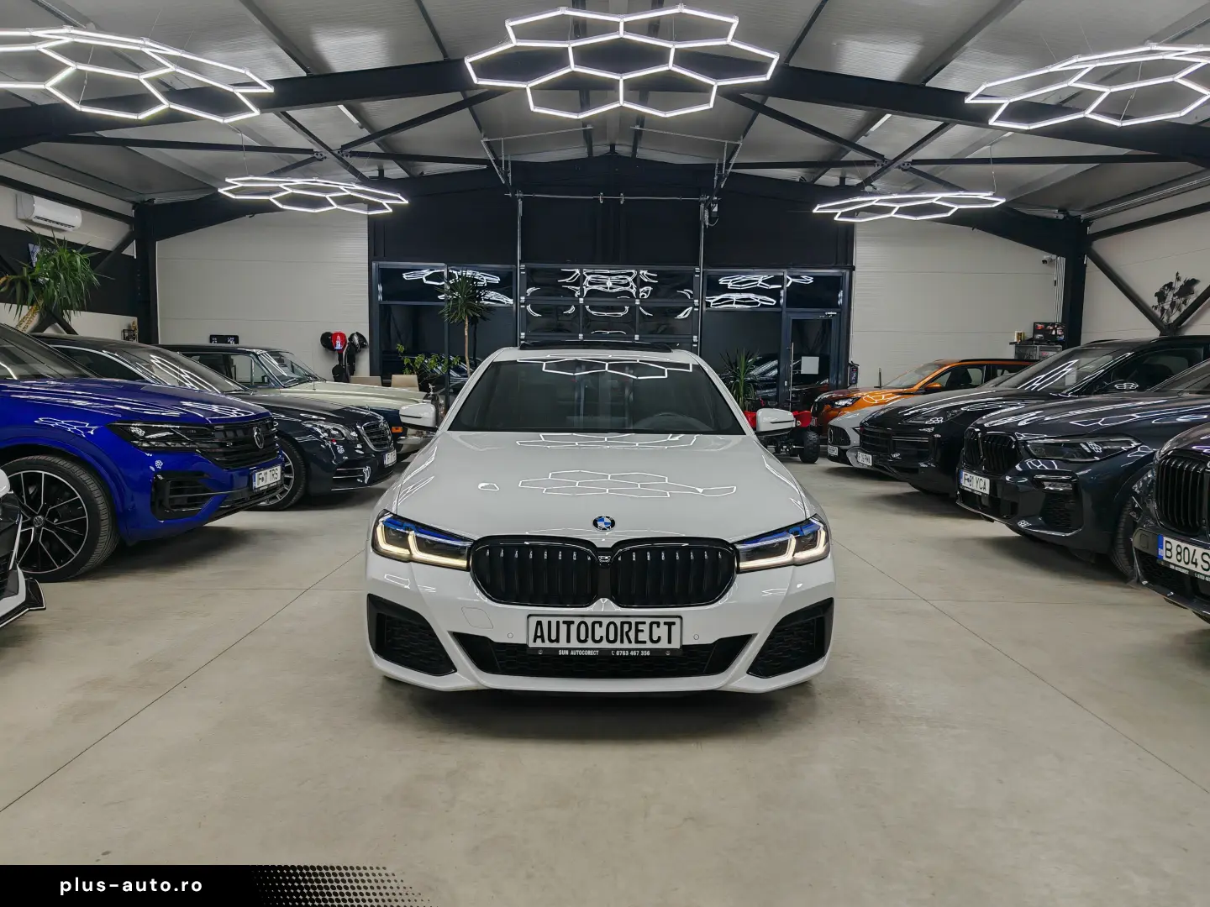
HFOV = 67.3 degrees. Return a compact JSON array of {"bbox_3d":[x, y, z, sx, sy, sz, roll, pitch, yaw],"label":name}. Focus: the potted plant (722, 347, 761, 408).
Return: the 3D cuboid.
[{"bbox_3d":[2.165,-0.799,14.502,0.650,1.680,0.650,1,5,0],"label":"potted plant"}]

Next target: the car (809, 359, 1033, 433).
[{"bbox_3d":[5.219,-0.614,13.531,4.360,1.580,1.820,1,5,0],"label":"car"}]

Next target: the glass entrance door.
[{"bbox_3d":[3.387,-1.164,15.126,0.980,2.340,0.100,1,5,0],"label":"glass entrance door"}]

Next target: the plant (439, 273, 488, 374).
[{"bbox_3d":[-2.226,-1.413,14.520,0.800,2.750,0.800,1,5,0],"label":"plant"}]

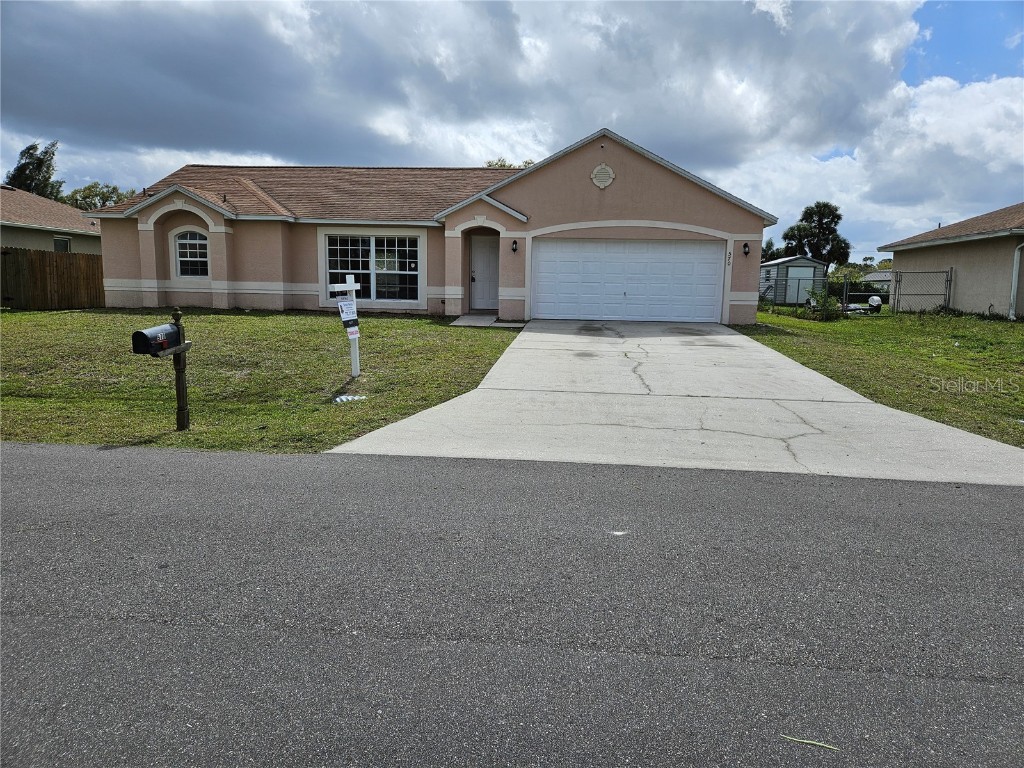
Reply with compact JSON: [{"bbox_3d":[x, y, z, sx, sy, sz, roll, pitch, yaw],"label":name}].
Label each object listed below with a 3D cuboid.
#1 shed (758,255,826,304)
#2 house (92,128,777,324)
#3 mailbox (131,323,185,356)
[{"bbox_3d":[15.800,-5.830,38.600,2.650,2.680,3.400,2,8,4],"label":"shed"},{"bbox_3d":[-2.123,-4.793,22.558,18.400,4.800,10.100,2,8,5],"label":"house"},{"bbox_3d":[-3.602,-0.461,6.900,0.178,0.235,0.520,2,12,4],"label":"mailbox"}]

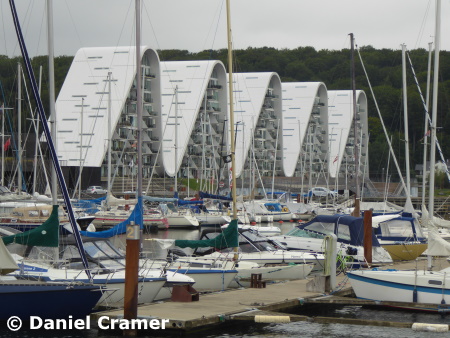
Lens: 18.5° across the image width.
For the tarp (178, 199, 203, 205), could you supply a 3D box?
[{"bbox_3d":[-3.176,3.055,128.040,2.600,0.580,0.380,0,0,27],"label":"tarp"}]

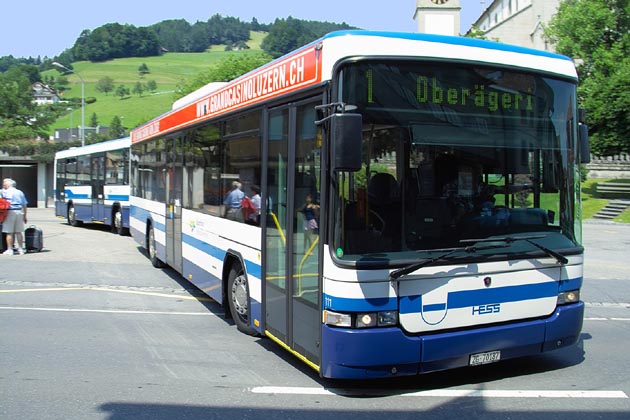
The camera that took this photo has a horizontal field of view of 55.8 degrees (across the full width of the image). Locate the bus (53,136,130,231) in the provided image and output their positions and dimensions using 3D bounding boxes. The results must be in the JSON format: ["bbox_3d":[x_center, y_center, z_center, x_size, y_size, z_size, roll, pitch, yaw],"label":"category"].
[{"bbox_3d":[-6.350,-0.790,20.600,2.600,2.820,9.800,-1,4,-37],"label":"bus"}]

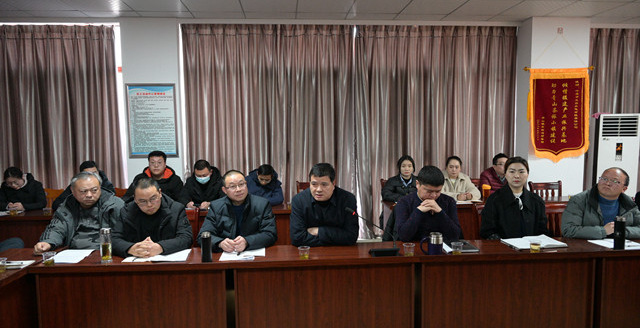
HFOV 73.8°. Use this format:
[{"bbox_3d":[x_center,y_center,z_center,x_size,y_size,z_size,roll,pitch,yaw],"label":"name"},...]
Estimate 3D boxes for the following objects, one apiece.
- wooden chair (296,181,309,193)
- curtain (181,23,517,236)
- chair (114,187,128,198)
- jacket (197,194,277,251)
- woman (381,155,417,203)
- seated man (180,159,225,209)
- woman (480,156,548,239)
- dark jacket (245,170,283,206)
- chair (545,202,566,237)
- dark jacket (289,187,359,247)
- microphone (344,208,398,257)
[{"bbox_3d":[-0.025,0.681,4.805,0.460,0.920,0.500,-1,5,-4],"label":"wooden chair"},{"bbox_3d":[0.414,-0.368,5.275,4.100,2.625,0.150,-1,5,-4],"label":"curtain"},{"bbox_3d":[-2.424,0.751,4.872,0.440,0.930,0.480,-1,5,-4],"label":"chair"},{"bbox_3d":[-0.596,0.536,3.135,0.560,0.640,0.500,-1,5,-8],"label":"jacket"},{"bbox_3d":[0.960,0.537,5.045,0.500,1.270,0.700,0,5,1],"label":"woman"},{"bbox_3d":[-1.233,0.586,4.507,0.540,1.250,0.760,-1,5,-5],"label":"seated man"},{"bbox_3d":[1.506,0.619,3.263,0.530,1.330,0.760,-1,5,-1],"label":"woman"},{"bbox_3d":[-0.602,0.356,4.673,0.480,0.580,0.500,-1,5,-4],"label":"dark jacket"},{"bbox_3d":[2.160,0.810,3.549,0.440,0.940,0.480,-1,5,-4],"label":"chair"},{"bbox_3d":[0.021,0.468,2.979,0.500,0.570,0.460,-1,5,-4],"label":"dark jacket"},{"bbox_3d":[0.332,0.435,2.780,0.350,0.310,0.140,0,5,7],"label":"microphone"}]

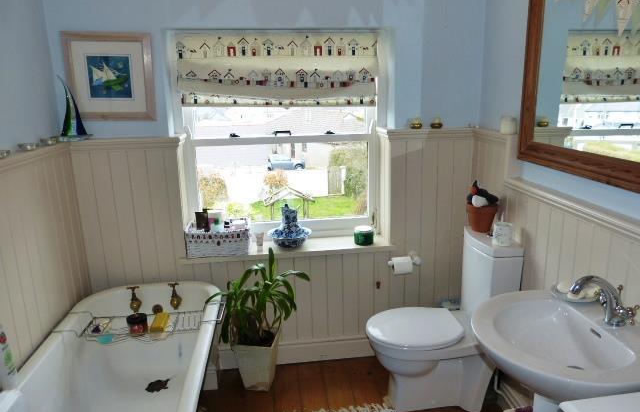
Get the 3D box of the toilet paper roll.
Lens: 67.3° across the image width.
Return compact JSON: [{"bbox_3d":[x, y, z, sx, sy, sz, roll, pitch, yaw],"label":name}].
[{"bbox_3d":[0.450,0.328,2.592,0.101,0.100,0.100,-3,14,-6],"label":"toilet paper roll"}]

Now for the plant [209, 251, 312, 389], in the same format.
[{"bbox_3d":[-0.307,0.589,2.462,0.504,0.767,0.426,-7,15,-22],"label":"plant"}]

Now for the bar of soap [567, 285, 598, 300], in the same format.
[{"bbox_3d":[0.853,0.281,1.554,0.095,0.032,0.060,1,14,11],"label":"bar of soap"}]

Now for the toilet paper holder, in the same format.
[{"bbox_3d":[0.448,0.297,2.628,0.183,0.055,0.115,-3,14,-6],"label":"toilet paper holder"}]

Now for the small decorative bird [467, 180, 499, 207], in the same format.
[{"bbox_3d":[0.766,-0.057,2.256,0.135,0.120,0.080,-9,16,-28],"label":"small decorative bird"}]

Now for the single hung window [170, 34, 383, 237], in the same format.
[{"bbox_3d":[-0.198,-0.353,2.678,1.101,1.147,0.120,-3,14,-6],"label":"single hung window"}]

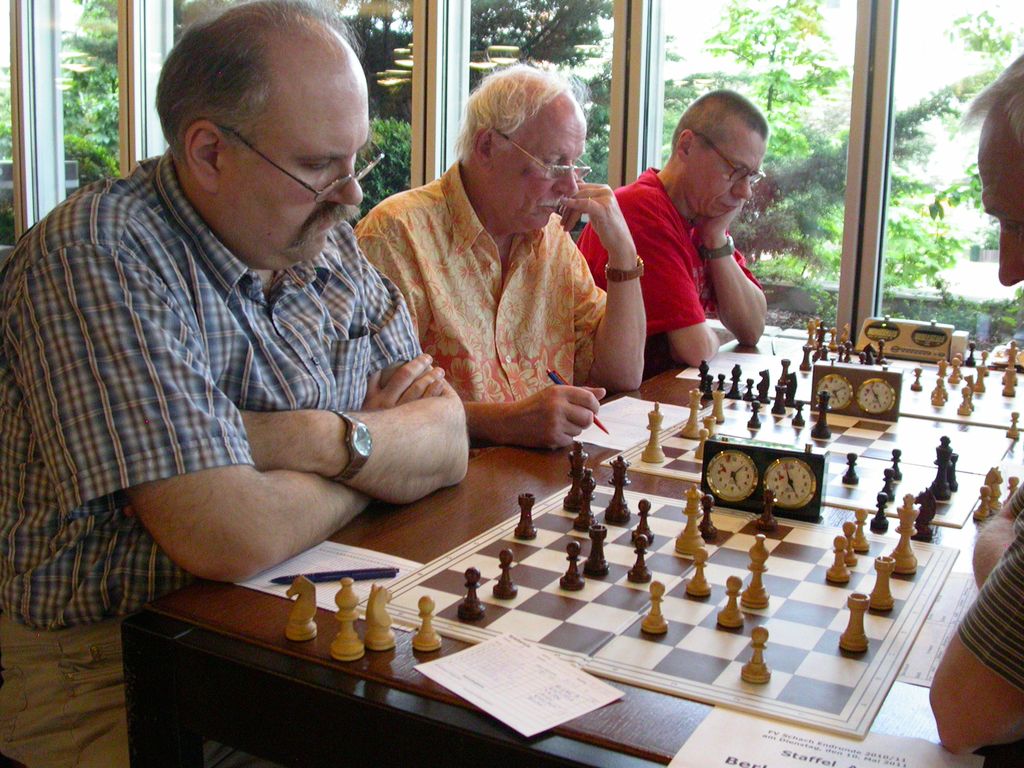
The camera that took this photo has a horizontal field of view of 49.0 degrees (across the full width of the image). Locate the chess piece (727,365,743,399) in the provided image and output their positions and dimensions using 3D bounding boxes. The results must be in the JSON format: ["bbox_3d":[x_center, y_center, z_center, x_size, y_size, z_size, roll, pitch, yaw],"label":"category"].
[{"bbox_3d":[0.401,-0.002,2.027,0.029,0.069,0.029,7,14,29],"label":"chess piece"}]

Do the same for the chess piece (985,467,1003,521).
[{"bbox_3d":[0.622,0.134,1.444,0.027,0.058,0.027,9,14,33],"label":"chess piece"}]

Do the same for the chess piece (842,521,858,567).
[{"bbox_3d":[0.365,0.171,1.214,0.026,0.048,0.026,7,14,29],"label":"chess piece"}]

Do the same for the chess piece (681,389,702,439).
[{"bbox_3d":[0.284,0.045,1.773,0.032,0.077,0.032,2,12,9],"label":"chess piece"}]

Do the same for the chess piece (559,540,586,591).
[{"bbox_3d":[0.063,0.186,1.159,0.025,0.048,0.025,1,12,3],"label":"chess piece"}]

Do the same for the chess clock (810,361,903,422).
[{"bbox_3d":[0.604,0.012,1.958,0.150,0.090,0.050,7,13,27],"label":"chess clock"}]

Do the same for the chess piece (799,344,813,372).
[{"bbox_3d":[0.610,-0.052,2.326,0.025,0.049,0.025,4,12,15],"label":"chess piece"}]

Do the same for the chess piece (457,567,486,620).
[{"bbox_3d":[-0.038,0.200,1.085,0.026,0.048,0.026,0,12,-2],"label":"chess piece"}]

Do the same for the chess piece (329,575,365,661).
[{"bbox_3d":[-0.148,0.208,1.005,0.029,0.074,0.029,1,12,0],"label":"chess piece"}]

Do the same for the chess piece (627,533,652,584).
[{"bbox_3d":[0.134,0.179,1.163,0.026,0.049,0.026,1,12,0],"label":"chess piece"}]

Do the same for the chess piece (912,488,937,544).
[{"bbox_3d":[0.498,0.157,1.353,0.030,0.063,0.026,4,12,17],"label":"chess piece"}]

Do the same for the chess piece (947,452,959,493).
[{"bbox_3d":[0.590,0.118,1.510,0.026,0.052,0.026,7,14,29],"label":"chess piece"}]

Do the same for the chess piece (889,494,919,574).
[{"bbox_3d":[0.425,0.160,1.211,0.030,0.085,0.030,5,12,19],"label":"chess piece"}]

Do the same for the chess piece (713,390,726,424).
[{"bbox_3d":[0.337,0.038,1.821,0.025,0.053,0.025,8,13,29],"label":"chess piece"}]

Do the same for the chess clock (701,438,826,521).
[{"bbox_3d":[0.313,0.114,1.383,0.149,0.090,0.045,7,13,26],"label":"chess clock"}]

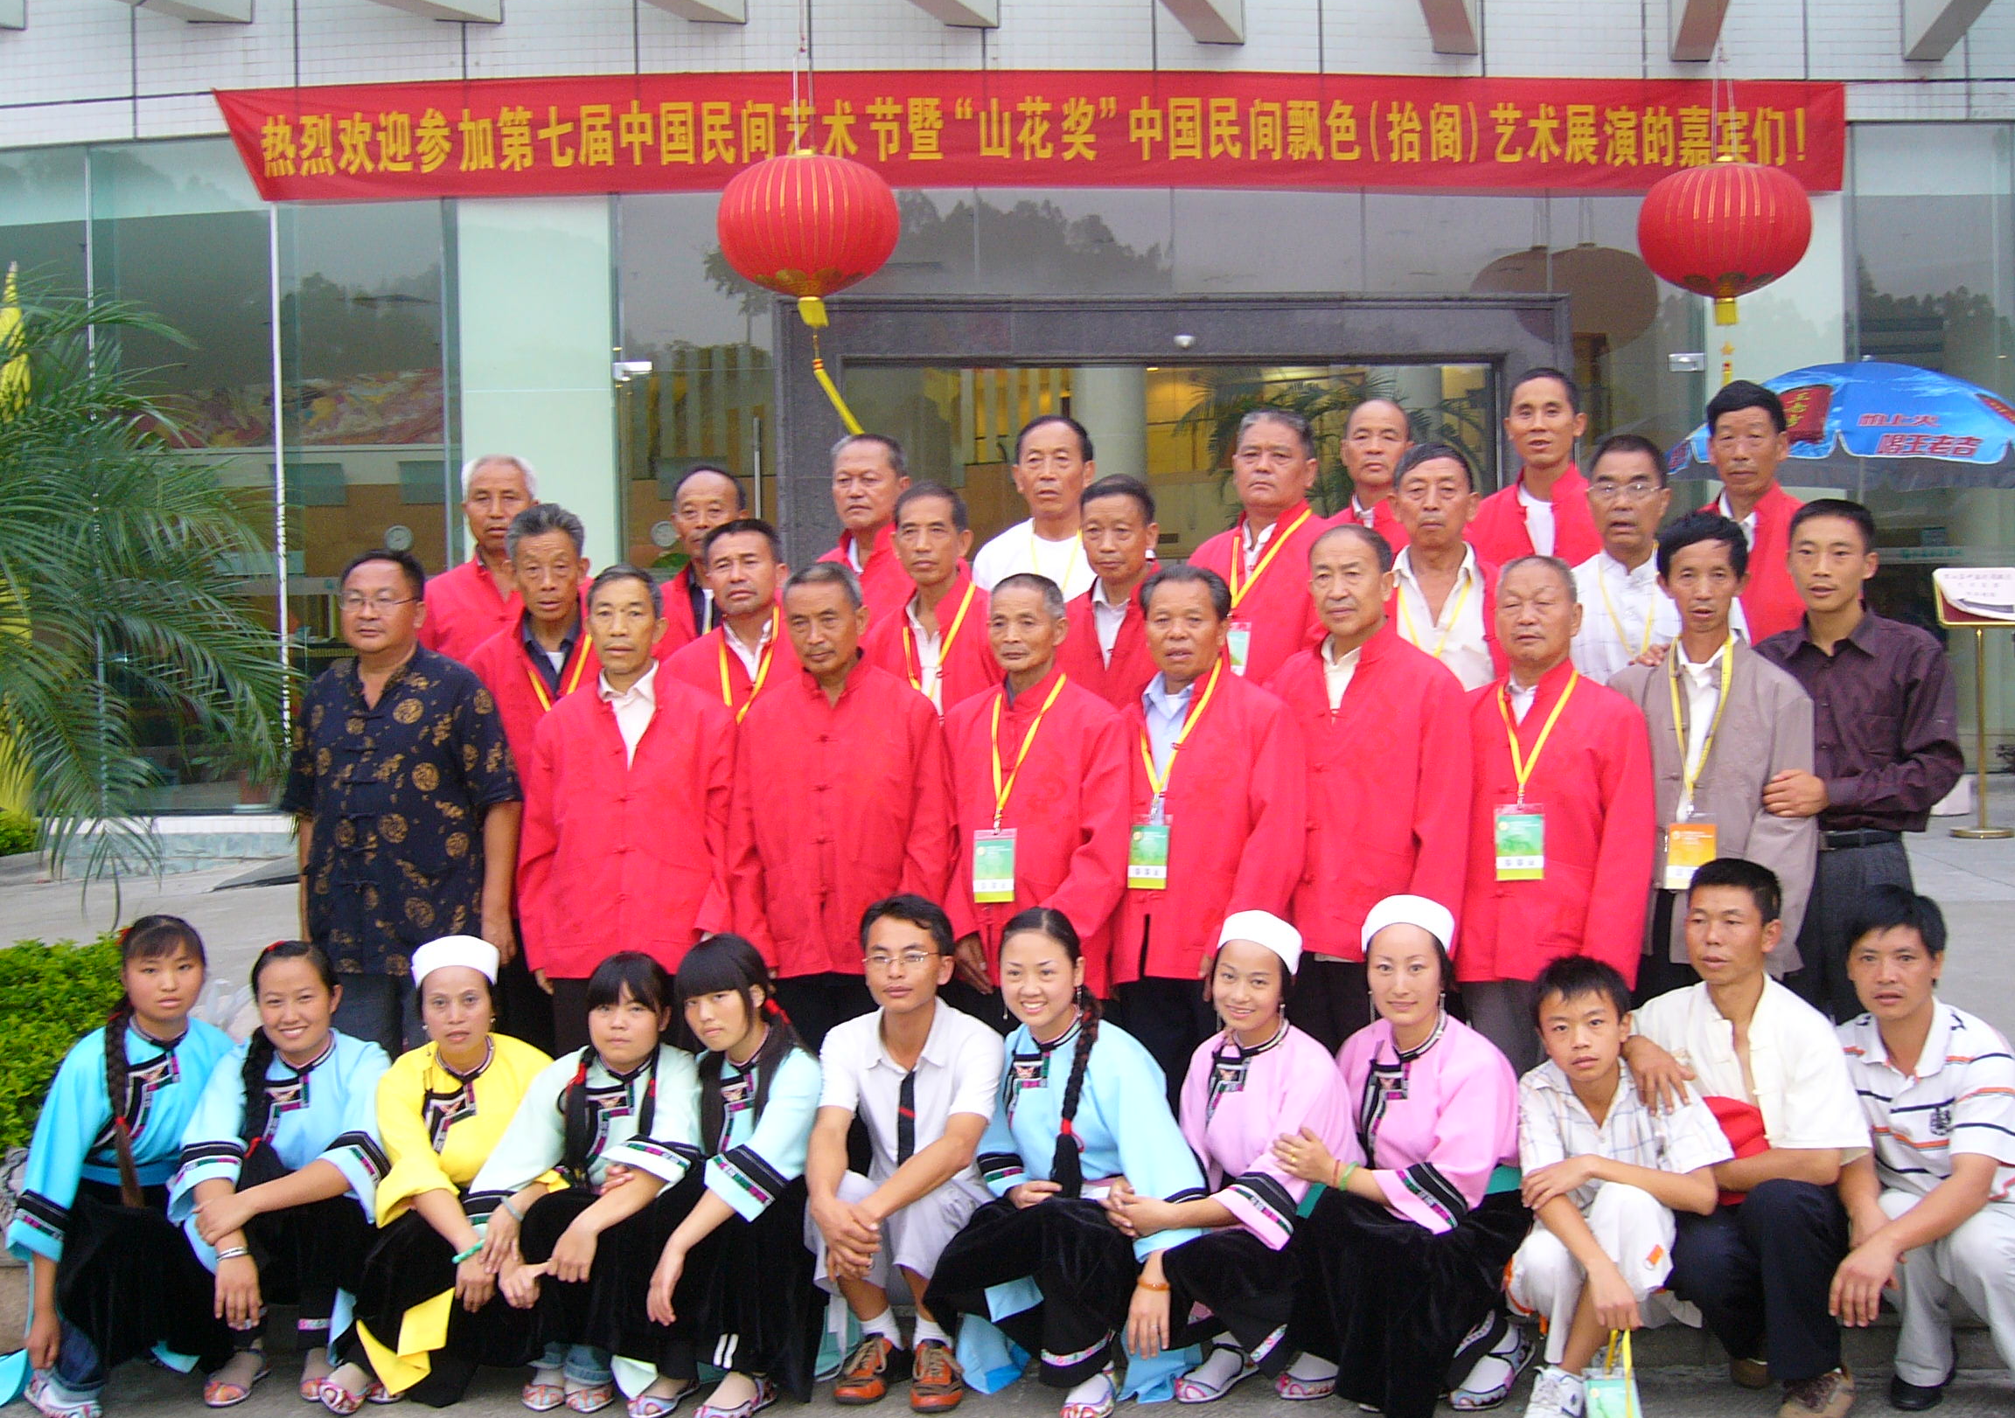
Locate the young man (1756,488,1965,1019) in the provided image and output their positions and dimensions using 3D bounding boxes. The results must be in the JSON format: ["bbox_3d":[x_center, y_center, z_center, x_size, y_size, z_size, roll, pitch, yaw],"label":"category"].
[{"bbox_3d":[1.831,0.389,4.758,0.520,1.682,0.360,-1,0,30],"label":"young man"}]

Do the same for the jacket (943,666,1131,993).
[{"bbox_3d":[0.072,0.268,4.852,0.430,0.720,0.270,-1,0,18],"label":"jacket"}]

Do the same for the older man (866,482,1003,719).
[{"bbox_3d":[-0.172,0.256,5.476,0.490,1.630,0.300,-1,0,7],"label":"older man"}]

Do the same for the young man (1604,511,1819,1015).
[{"bbox_3d":[1.538,0.404,4.793,0.500,1.664,0.310,-1,0,20],"label":"young man"}]

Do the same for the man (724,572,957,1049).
[{"bbox_3d":[-0.360,0.471,5.021,0.510,1.603,0.310,-1,0,10],"label":"man"}]

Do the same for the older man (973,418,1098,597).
[{"bbox_3d":[0.127,0.134,5.355,0.490,1.680,0.280,-1,0,4],"label":"older man"}]

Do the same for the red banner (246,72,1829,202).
[{"bbox_3d":[0.125,-3.363,13.000,9.600,0.730,0.090,0,0,-2],"label":"red banner"}]

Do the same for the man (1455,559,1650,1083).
[{"bbox_3d":[1.180,0.487,4.800,0.460,1.630,0.300,-1,1,27],"label":"man"}]

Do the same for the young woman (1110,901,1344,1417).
[{"bbox_3d":[0.484,0.890,4.623,0.470,0.936,0.600,-1,0,24],"label":"young woman"}]

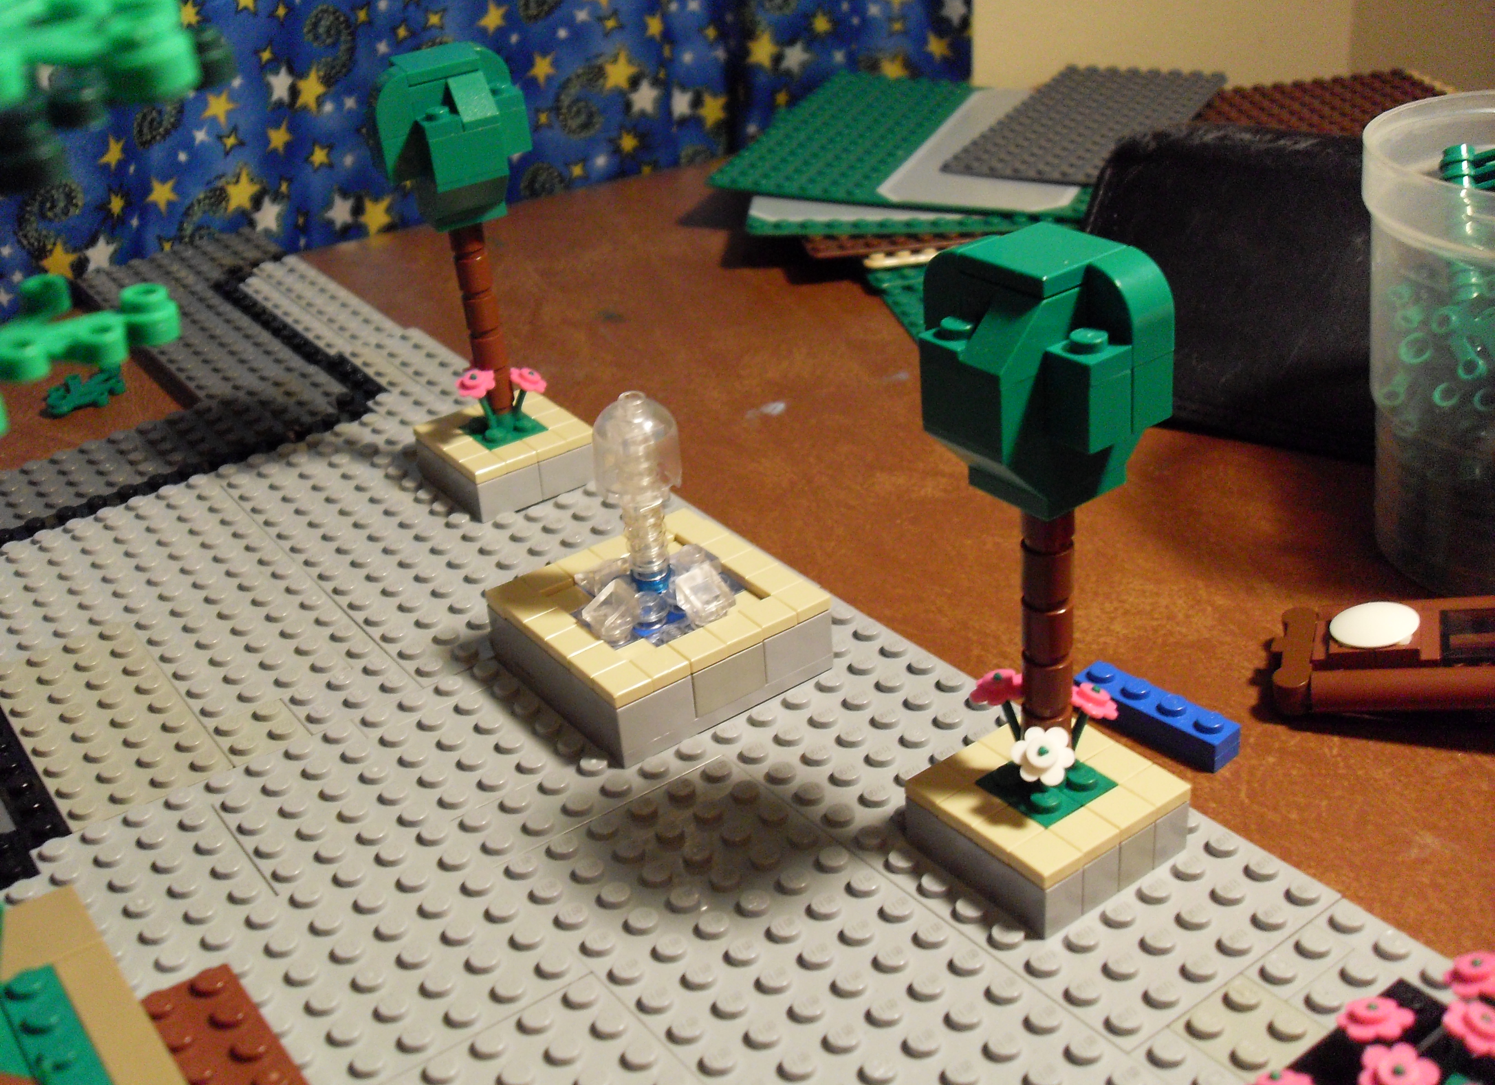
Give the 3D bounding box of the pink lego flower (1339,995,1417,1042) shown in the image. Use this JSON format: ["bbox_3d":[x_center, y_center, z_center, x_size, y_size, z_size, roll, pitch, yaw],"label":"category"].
[{"bbox_3d":[0.081,0.061,0.205,0.010,0.004,0.010,-7,30,13],"label":"pink lego flower"}]

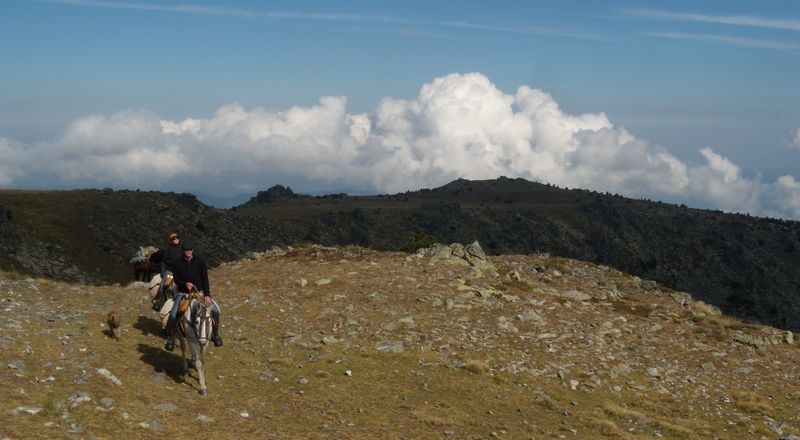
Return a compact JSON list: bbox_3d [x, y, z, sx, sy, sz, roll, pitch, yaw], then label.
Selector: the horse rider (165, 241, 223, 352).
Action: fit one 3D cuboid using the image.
[{"bbox_3d":[-2.929,1.071,11.800,0.780,1.520,0.660,-1,3,-20],"label":"horse rider"}]

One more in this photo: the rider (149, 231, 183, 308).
[{"bbox_3d":[-4.469,0.993,16.200,0.800,1.500,0.680,-1,3,-20],"label":"rider"}]

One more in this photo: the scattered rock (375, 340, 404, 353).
[{"bbox_3d":[-0.179,2.159,14.200,0.480,0.130,0.340,0,3,0],"label":"scattered rock"}]

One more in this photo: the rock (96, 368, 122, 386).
[{"bbox_3d":[-4.225,2.283,12.100,0.360,0.150,0.320,-1,3,-25],"label":"rock"}]

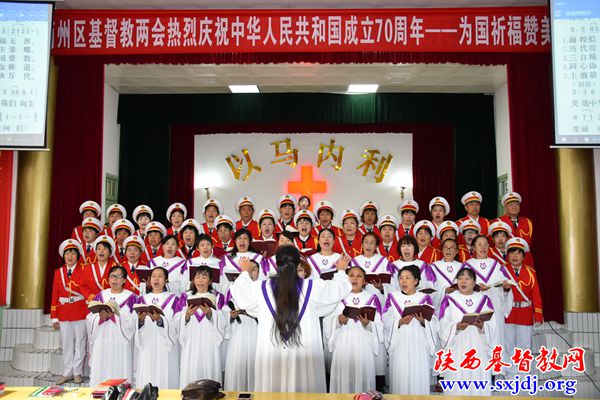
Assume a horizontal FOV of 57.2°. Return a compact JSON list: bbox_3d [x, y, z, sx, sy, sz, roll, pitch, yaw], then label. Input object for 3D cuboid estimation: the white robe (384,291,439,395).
[{"bbox_3d":[1.019,1.413,5.026,0.500,1.180,0.380,-2,-5,22],"label":"white robe"}]

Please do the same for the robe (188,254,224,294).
[{"bbox_3d":[-1.034,1.249,5.963,0.520,1.310,0.360,0,-5,-4],"label":"robe"}]

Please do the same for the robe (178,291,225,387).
[{"bbox_3d":[-0.886,1.412,4.896,0.450,1.200,0.370,0,-5,-5],"label":"robe"}]

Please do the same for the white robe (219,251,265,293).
[{"bbox_3d":[-0.629,1.226,5.962,0.520,1.330,0.360,0,-5,-4],"label":"white robe"}]

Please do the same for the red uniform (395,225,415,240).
[{"bbox_3d":[1.351,0.631,6.821,0.420,0.680,0.270,0,-5,3],"label":"red uniform"}]

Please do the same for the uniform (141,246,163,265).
[{"bbox_3d":[-1.747,0.889,6.620,0.470,0.680,0.270,1,-5,-8],"label":"uniform"}]

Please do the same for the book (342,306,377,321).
[{"bbox_3d":[0.508,0.965,4.654,0.280,0.200,0.060,-1,30,6],"label":"book"}]

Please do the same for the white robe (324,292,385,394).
[{"bbox_3d":[0.499,1.412,4.896,0.500,1.200,0.370,-1,-5,7],"label":"white robe"}]

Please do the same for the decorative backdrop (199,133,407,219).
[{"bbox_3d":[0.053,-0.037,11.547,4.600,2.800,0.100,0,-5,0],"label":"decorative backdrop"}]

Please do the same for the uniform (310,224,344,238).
[{"bbox_3d":[0.318,0.631,6.821,0.420,0.680,0.270,0,-5,3],"label":"uniform"}]

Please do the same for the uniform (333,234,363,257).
[{"bbox_3d":[0.611,0.744,6.620,0.470,0.680,0.270,0,-5,5],"label":"uniform"}]

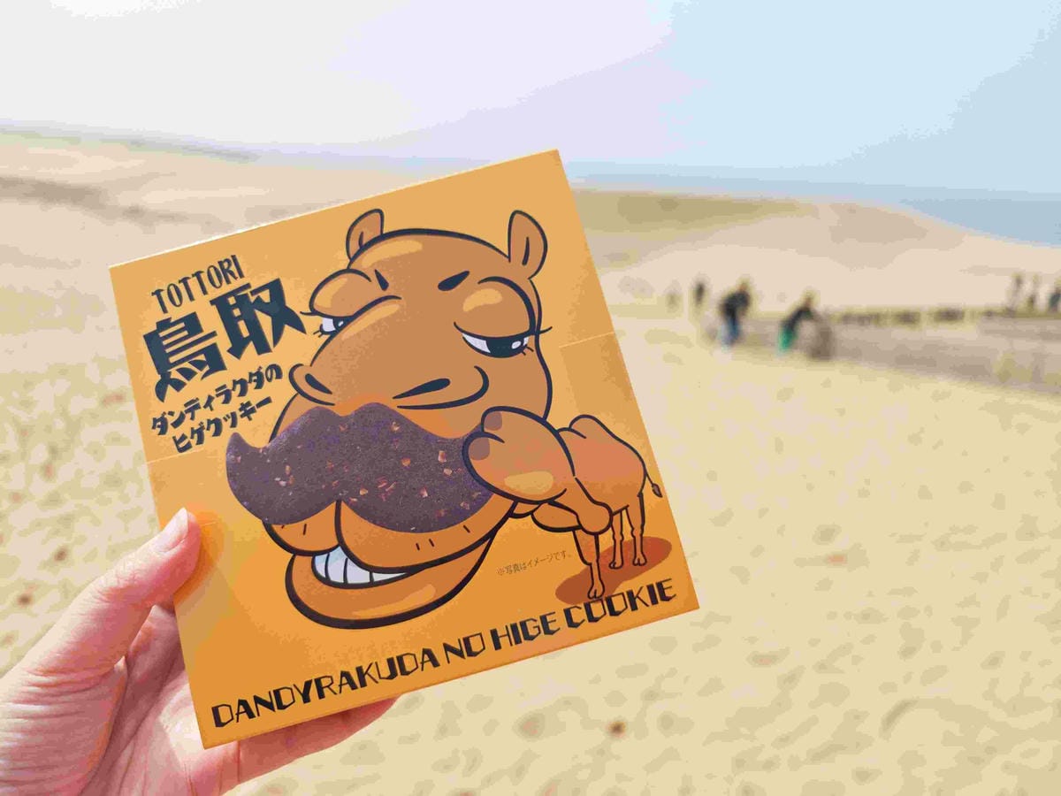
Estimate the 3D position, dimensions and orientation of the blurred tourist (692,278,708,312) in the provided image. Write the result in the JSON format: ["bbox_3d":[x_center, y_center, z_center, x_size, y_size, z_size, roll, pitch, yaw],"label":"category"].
[{"bbox_3d":[8.046,-4.895,33.500,0.520,1.660,0.380,4,18,6],"label":"blurred tourist"}]

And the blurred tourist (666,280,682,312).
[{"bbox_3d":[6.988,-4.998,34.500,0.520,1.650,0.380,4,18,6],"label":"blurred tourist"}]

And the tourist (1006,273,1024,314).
[{"bbox_3d":[18.575,-3.996,27.000,0.520,1.650,0.400,10,20,21],"label":"tourist"}]

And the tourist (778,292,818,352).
[{"bbox_3d":[6.471,-1.823,17.000,0.850,1.450,0.550,1,18,-6],"label":"tourist"}]

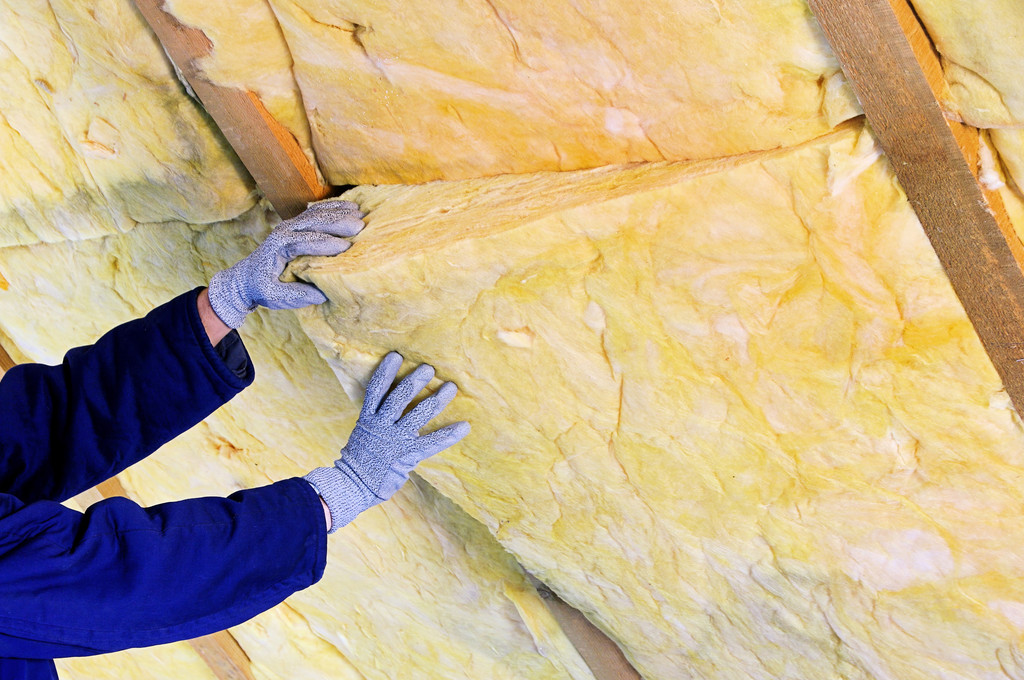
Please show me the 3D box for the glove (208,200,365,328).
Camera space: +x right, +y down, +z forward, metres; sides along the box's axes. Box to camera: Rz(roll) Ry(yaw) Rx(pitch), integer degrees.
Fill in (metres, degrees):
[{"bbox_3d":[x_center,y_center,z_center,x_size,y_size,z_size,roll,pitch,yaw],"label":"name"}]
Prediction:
[{"bbox_3d":[-0.272,-0.091,2.900,0.215,0.112,0.105,-32,-1,-20],"label":"glove"}]

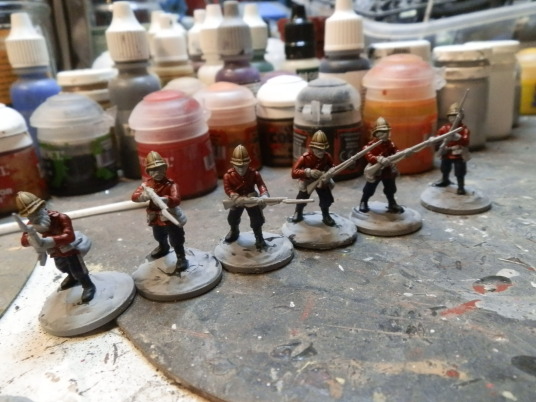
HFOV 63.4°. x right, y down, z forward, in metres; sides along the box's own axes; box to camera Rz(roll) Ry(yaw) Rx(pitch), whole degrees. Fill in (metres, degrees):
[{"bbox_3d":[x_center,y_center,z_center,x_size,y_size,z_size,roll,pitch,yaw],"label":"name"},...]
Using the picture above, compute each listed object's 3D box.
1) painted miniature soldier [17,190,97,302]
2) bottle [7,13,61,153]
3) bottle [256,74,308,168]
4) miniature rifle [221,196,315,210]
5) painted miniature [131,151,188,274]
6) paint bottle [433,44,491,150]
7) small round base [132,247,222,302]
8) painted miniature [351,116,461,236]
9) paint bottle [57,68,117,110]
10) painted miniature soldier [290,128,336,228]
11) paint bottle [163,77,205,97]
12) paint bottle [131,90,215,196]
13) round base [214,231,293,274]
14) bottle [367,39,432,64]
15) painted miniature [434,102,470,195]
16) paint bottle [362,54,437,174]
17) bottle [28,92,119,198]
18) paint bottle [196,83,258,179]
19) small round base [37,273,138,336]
[{"bbox_3d":[-0.054,0.011,0.111,0.016,0.031,0.017,9,31,34],"label":"painted miniature soldier"},{"bbox_3d":[-0.120,-0.056,0.226,0.025,0.077,0.025,-13,24,-25],"label":"bottle"},{"bbox_3d":[0.009,-0.042,0.221,0.029,0.043,0.029,-2,22,3],"label":"bottle"},{"bbox_3d":[0.000,0.001,0.129,0.029,0.003,0.002,-2,21,21],"label":"miniature rifle"},{"bbox_3d":[-0.030,0.003,0.123,0.016,0.034,0.013,2,22,18],"label":"painted miniature"},{"bbox_3d":[0.101,-0.054,0.228,0.029,0.050,0.029,6,24,23],"label":"paint bottle"},{"bbox_3d":[-0.025,0.021,0.125,0.025,0.003,0.025,-5,21,0],"label":"small round base"},{"bbox_3d":[0.045,-0.011,0.149,0.033,0.037,0.025,-8,23,-13],"label":"painted miniature"},{"bbox_3d":[-0.094,-0.045,0.237,0.029,0.050,0.029,-12,23,-19],"label":"paint bottle"},{"bbox_3d":[0.015,-0.007,0.142,0.015,0.032,0.013,-6,22,-5],"label":"painted miniature soldier"},{"bbox_3d":[-0.040,-0.042,0.228,0.034,0.043,0.035,1,22,10],"label":"paint bottle"},{"bbox_3d":[-0.041,-0.025,0.188,0.034,0.042,0.036,-2,22,1],"label":"paint bottle"},{"bbox_3d":[-0.004,0.015,0.135,0.025,0.003,0.025,-4,21,2],"label":"round base"},{"bbox_3d":[0.071,-0.056,0.237,0.030,0.053,0.030,-5,21,0],"label":"bottle"},{"bbox_3d":[0.069,-0.019,0.163,0.014,0.035,0.011,13,27,34],"label":"painted miniature"},{"bbox_3d":[0.062,-0.042,0.203,0.035,0.051,0.035,3,23,16],"label":"paint bottle"},{"bbox_3d":[-0.092,-0.029,0.211,0.035,0.046,0.035,-5,21,0],"label":"bottle"},{"bbox_3d":[-0.020,-0.036,0.212,0.033,0.043,0.033,-5,22,-4],"label":"paint bottle"},{"bbox_3d":[-0.049,0.027,0.118,0.025,0.003,0.025,-7,25,3],"label":"small round base"}]

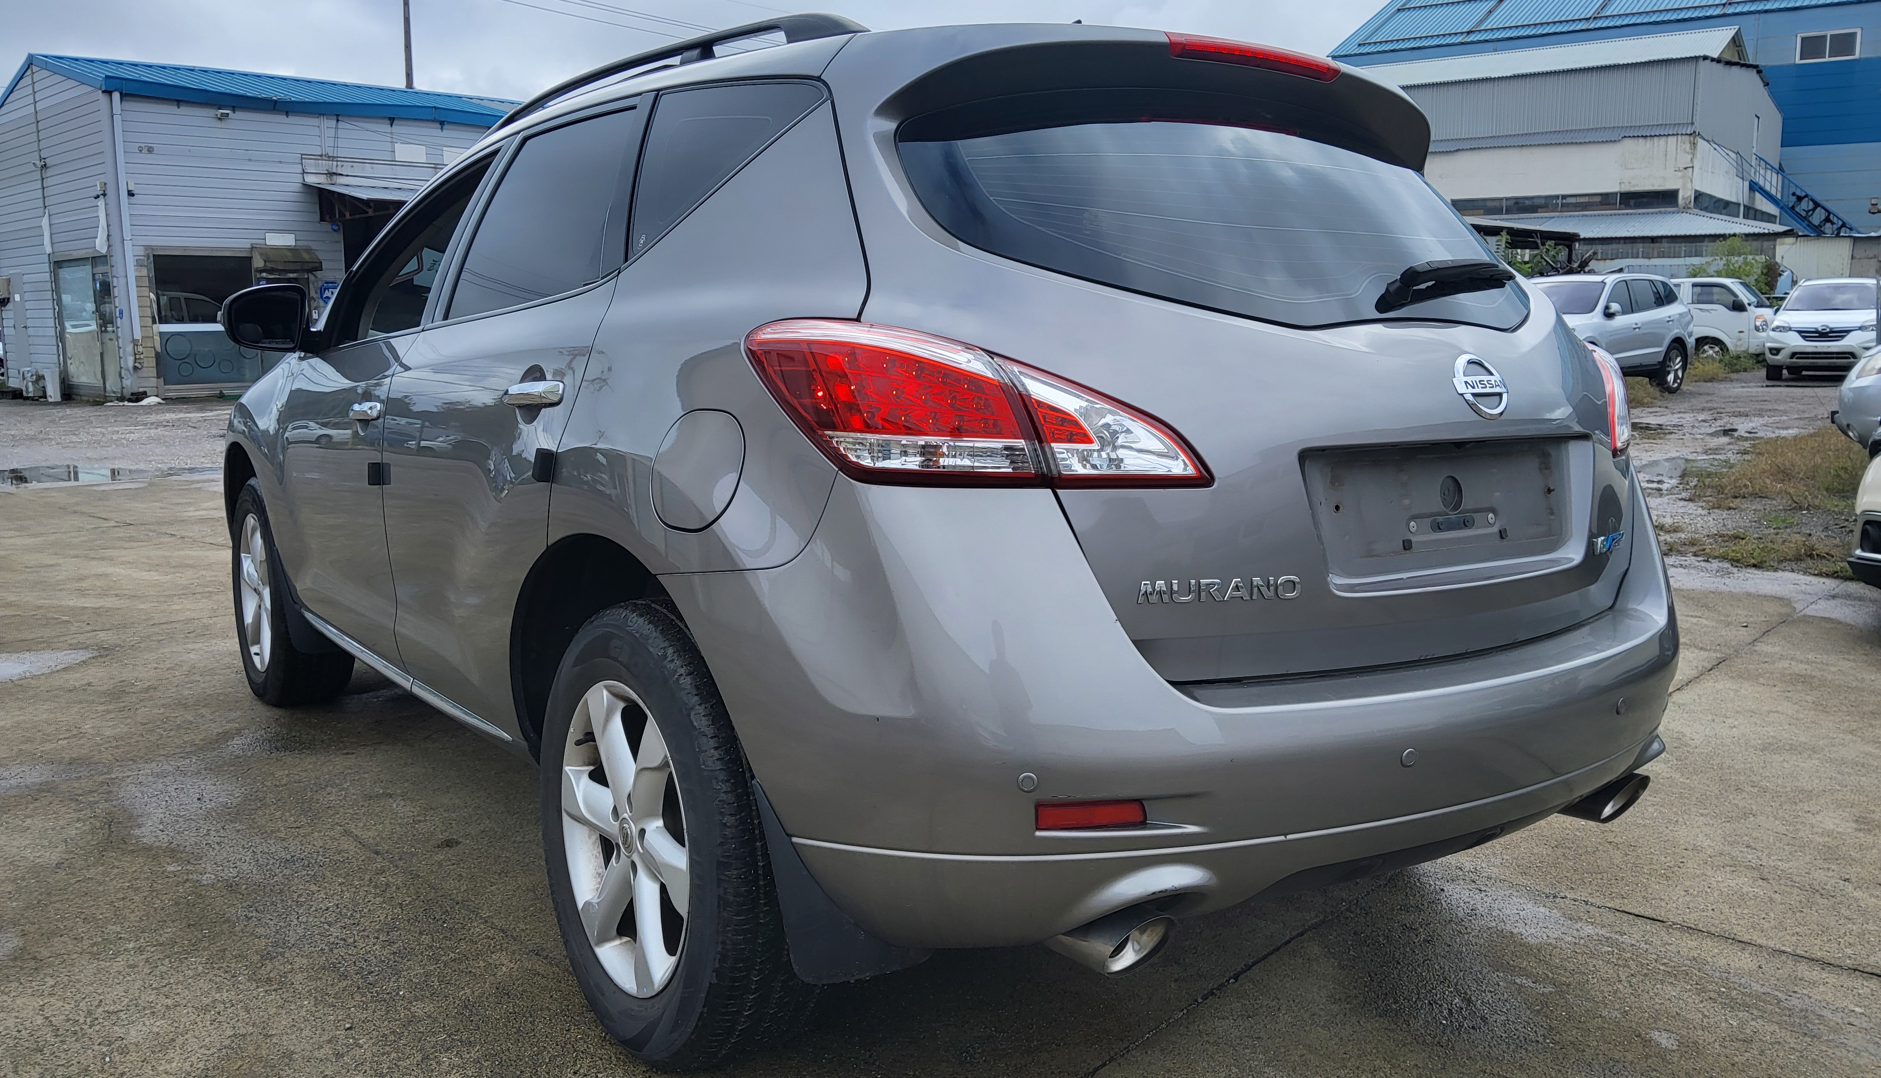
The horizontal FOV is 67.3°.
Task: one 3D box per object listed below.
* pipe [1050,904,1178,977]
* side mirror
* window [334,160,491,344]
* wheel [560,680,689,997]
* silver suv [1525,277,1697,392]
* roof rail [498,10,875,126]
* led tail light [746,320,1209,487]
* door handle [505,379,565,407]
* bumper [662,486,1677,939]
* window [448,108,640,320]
[{"bbox_3d":[0.206,0.494,1.814,0.090,0.085,0.190,-5,9,-36],"label":"pipe"},{"bbox_3d":[-1.694,-0.558,3.553,0.210,0.180,0.120,-5,9,-36],"label":"side mirror"},{"bbox_3d":[-1.226,-0.651,3.274,0.040,0.430,0.850,24,-8,-36],"label":"window"},{"bbox_3d":[-0.433,0.467,2.294,0.200,0.495,0.495,-5,9,-36],"label":"wheel"},{"bbox_3d":[8.850,-2.910,19.950,4.670,1.720,1.890,-6,10,-38],"label":"silver suv"},{"bbox_3d":[-0.630,-0.884,2.845,0.070,0.110,1.750,-5,9,-36],"label":"roof rail"},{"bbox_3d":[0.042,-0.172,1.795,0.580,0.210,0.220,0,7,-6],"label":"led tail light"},{"bbox_3d":[-0.666,-0.237,2.304,0.050,0.045,0.250,-5,9,-36],"label":"door handle"},{"bbox_3d":[0.580,0.189,2.250,1.850,0.620,0.690,-5,9,-36],"label":"bumper"},{"bbox_3d":[-0.706,-0.596,2.590,0.040,0.400,0.830,24,-8,-36],"label":"window"}]

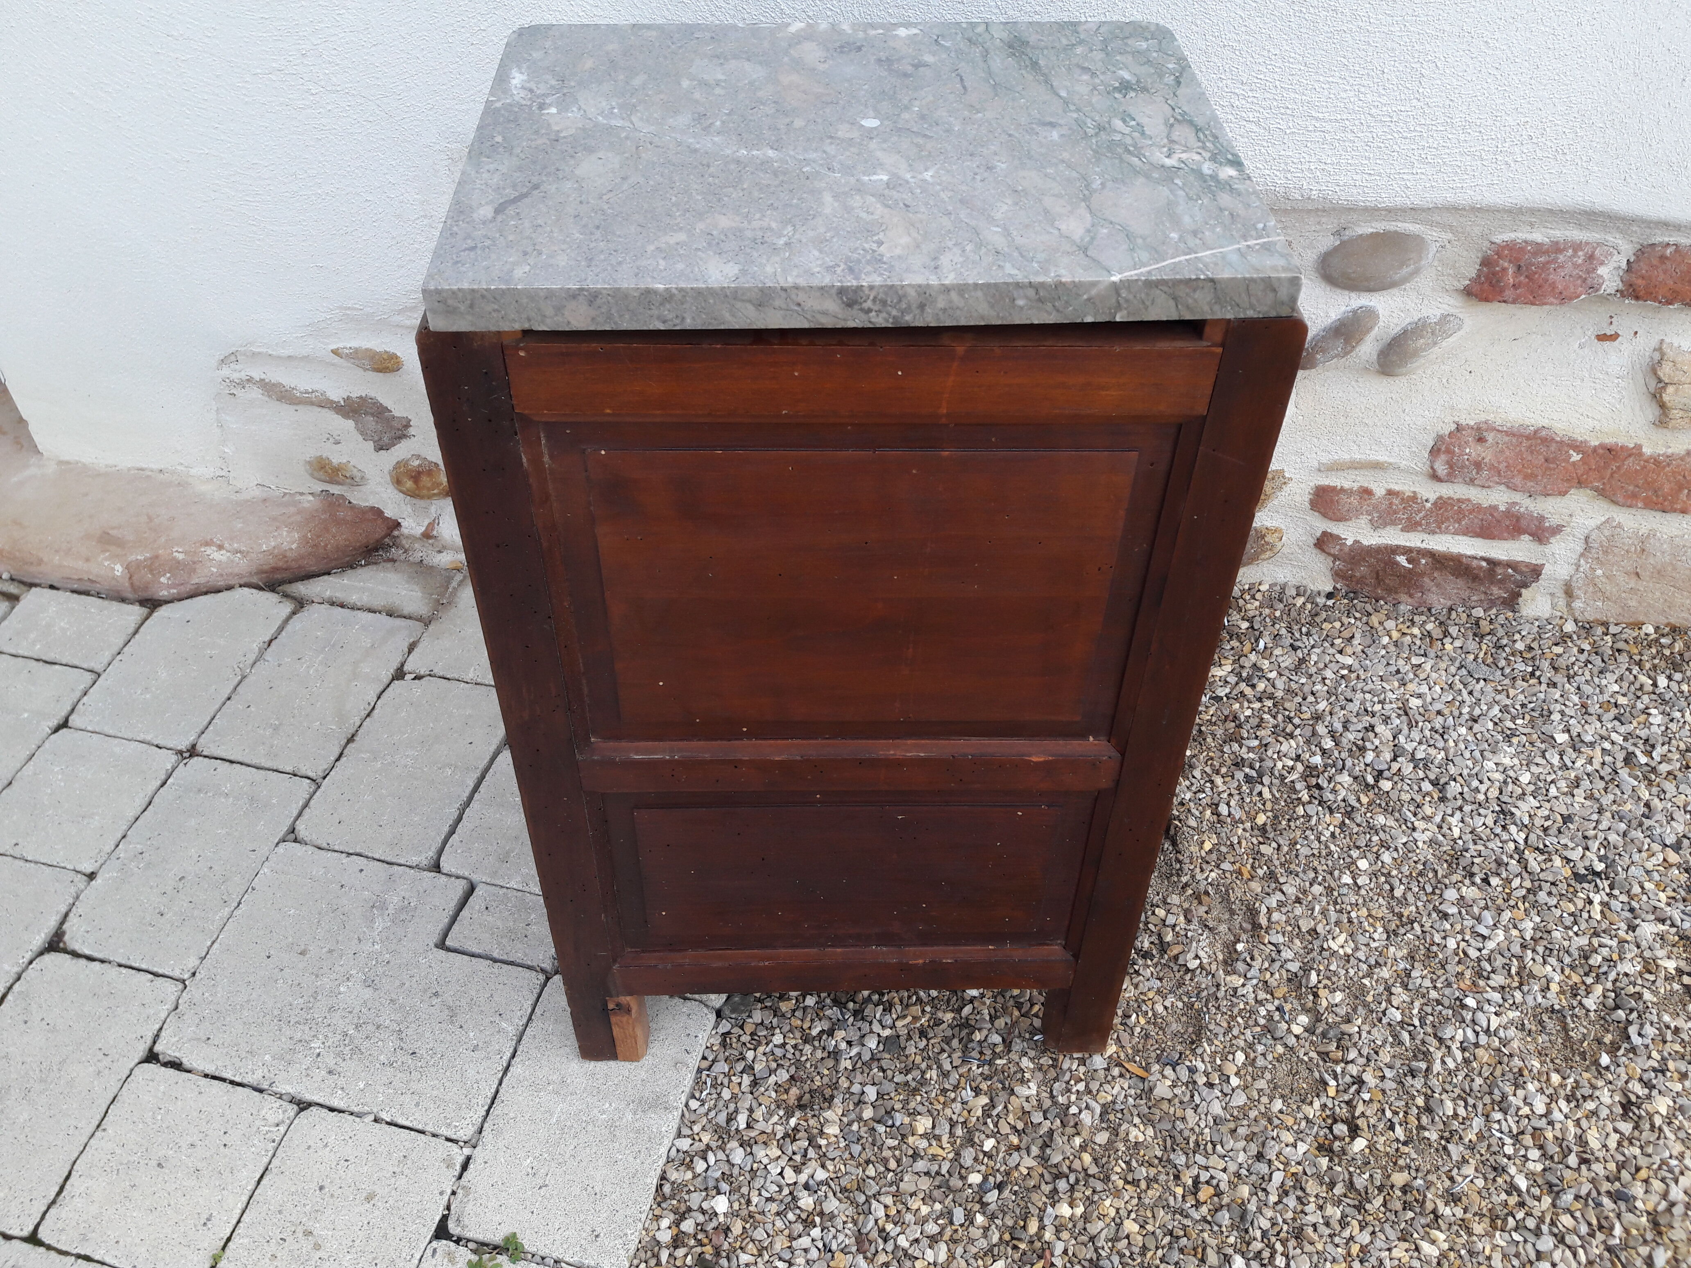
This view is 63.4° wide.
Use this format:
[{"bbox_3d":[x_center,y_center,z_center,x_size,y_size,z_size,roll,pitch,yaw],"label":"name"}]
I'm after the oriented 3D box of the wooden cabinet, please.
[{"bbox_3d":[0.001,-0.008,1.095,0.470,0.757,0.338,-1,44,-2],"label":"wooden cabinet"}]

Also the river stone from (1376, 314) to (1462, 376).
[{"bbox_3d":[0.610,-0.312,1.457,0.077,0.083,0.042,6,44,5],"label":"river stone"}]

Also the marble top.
[{"bbox_3d":[0.005,-0.291,0.825,0.448,0.024,0.350,-1,44,-2],"label":"marble top"}]

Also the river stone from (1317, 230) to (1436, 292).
[{"bbox_3d":[0.543,-0.386,1.401,0.111,0.071,0.052,6,44,5],"label":"river stone"}]

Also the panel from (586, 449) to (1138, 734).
[{"bbox_3d":[0.008,-0.024,0.879,0.321,0.242,0.016,-1,44,-2],"label":"panel"}]

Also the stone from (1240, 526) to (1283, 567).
[{"bbox_3d":[0.487,-0.113,1.670,0.089,0.068,0.042,6,44,5],"label":"stone"}]

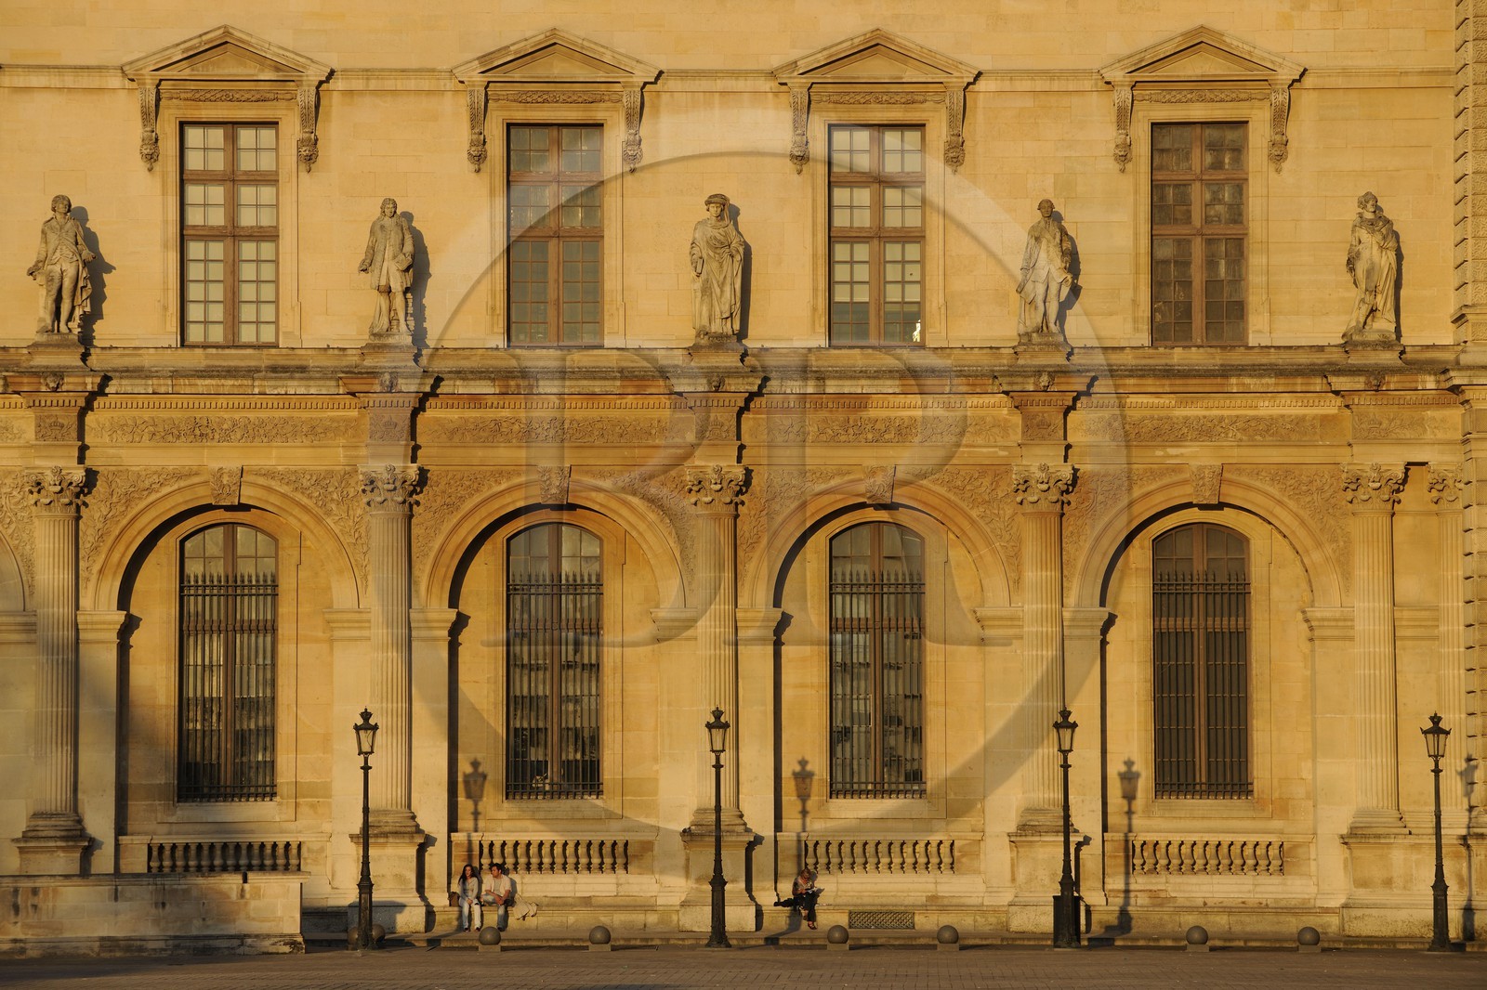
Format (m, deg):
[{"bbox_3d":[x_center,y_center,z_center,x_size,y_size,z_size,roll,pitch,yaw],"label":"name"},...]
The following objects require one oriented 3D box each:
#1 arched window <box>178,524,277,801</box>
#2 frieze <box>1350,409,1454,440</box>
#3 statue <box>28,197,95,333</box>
[{"bbox_3d":[-9.993,3.247,120.057,1.945,5.459,0.200,0,-3,-1],"label":"arched window"},{"bbox_3d":[12.696,-1.354,119.376,1.997,0.606,0.150,0,-3,-1],"label":"frieze"},{"bbox_3d":[-13.130,-4.434,119.148,1.249,2.713,0.800,0,-3,-9],"label":"statue"}]

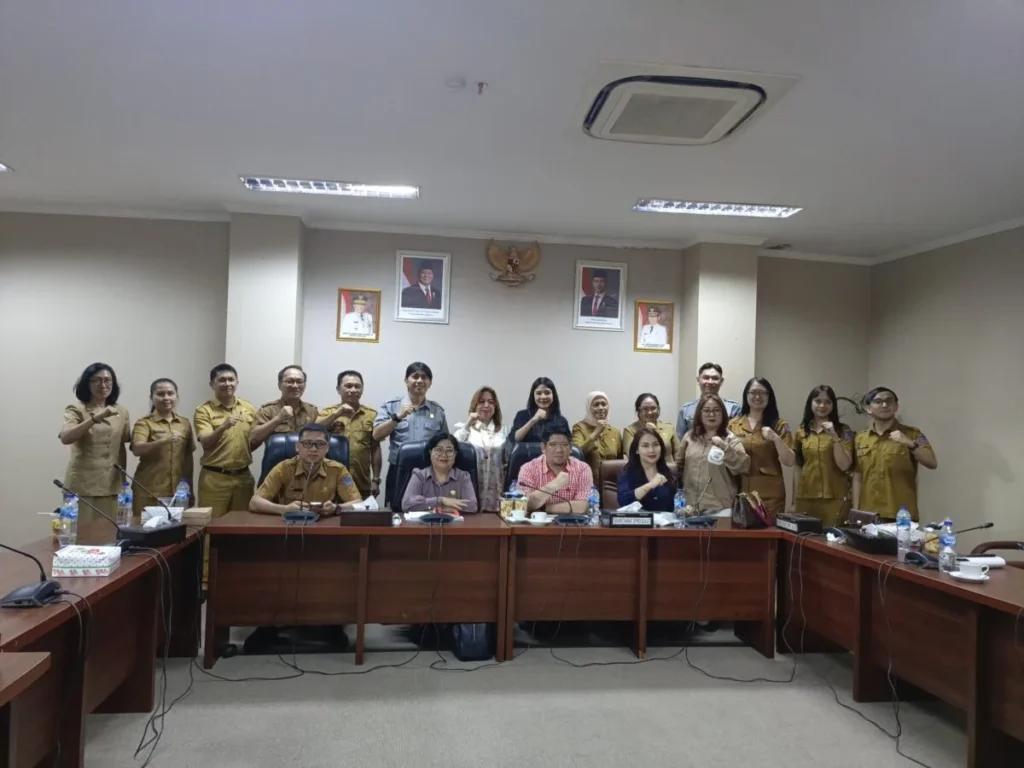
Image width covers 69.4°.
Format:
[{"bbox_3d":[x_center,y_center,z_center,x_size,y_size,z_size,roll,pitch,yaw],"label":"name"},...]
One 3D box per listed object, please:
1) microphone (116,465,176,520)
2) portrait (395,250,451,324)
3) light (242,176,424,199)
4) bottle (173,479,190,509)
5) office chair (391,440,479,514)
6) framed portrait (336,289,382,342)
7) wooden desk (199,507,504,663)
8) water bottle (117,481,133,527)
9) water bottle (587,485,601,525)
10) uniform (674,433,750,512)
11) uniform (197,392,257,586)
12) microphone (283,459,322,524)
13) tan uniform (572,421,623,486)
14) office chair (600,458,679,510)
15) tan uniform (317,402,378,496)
[{"bbox_3d":[-1.794,0.567,3.671,0.342,0.355,0.180,2,-2,-7],"label":"microphone"},{"bbox_3d":[-0.759,-0.824,6.336,0.455,0.610,0.030,2,-2,-8],"label":"portrait"},{"bbox_3d":[-1.268,-1.405,5.223,1.220,0.070,0.310,2,-2,-7],"label":"light"},{"bbox_3d":[-1.830,0.640,4.108,0.064,0.235,0.064,2,-2,-7],"label":"bottle"},{"bbox_3d":[-0.534,0.997,4.993,0.640,1.180,0.700,2,-2,-8],"label":"office chair"},{"bbox_3d":[-1.270,-0.568,6.129,0.351,0.431,0.030,2,-2,-7],"label":"framed portrait"},{"bbox_3d":[-0.875,1.179,4.360,1.640,0.750,0.610,2,-2,-8],"label":"wooden desk"},{"bbox_3d":[-2.022,0.627,3.884,0.064,0.235,0.064,2,-2,-7],"label":"water bottle"},{"bbox_3d":[0.489,0.724,4.392,0.068,0.238,0.068,2,-2,-8],"label":"water bottle"},{"bbox_3d":[1.463,0.703,5.422,0.520,0.694,0.340,2,-2,2],"label":"uniform"},{"bbox_3d":[-1.994,0.761,5.163,0.460,1.345,0.290,3,-2,-23],"label":"uniform"},{"bbox_3d":[-1.207,0.611,4.263,0.210,0.340,0.280,2,-2,-7],"label":"microphone"},{"bbox_3d":[0.667,0.604,5.773,0.420,0.638,0.280,2,-2,-2],"label":"tan uniform"},{"bbox_3d":[0.887,1.071,5.085,0.620,1.100,0.640,2,-2,-2],"label":"office chair"},{"bbox_3d":[-1.213,0.479,5.454,0.480,0.684,0.320,2,-2,-11],"label":"tan uniform"}]

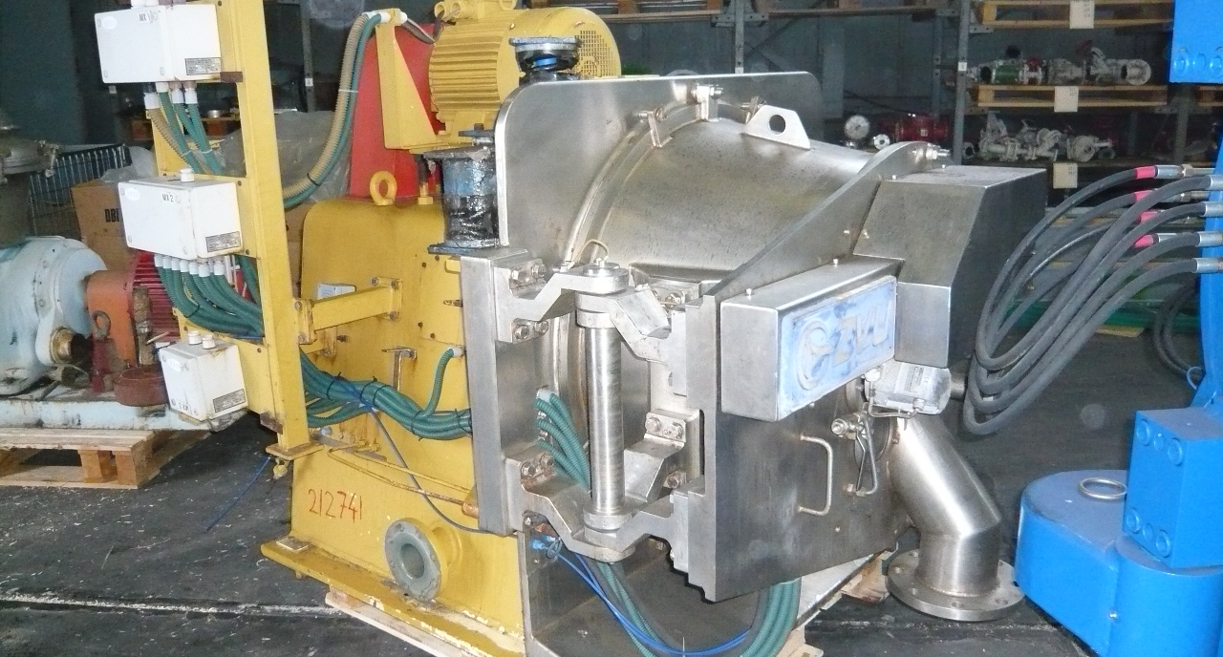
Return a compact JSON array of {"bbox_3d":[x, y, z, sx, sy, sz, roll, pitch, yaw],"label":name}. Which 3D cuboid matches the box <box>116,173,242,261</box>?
[{"bbox_3d":[-0.947,-0.245,2.169,0.305,0.146,0.104,10,18,38],"label":"box"}]

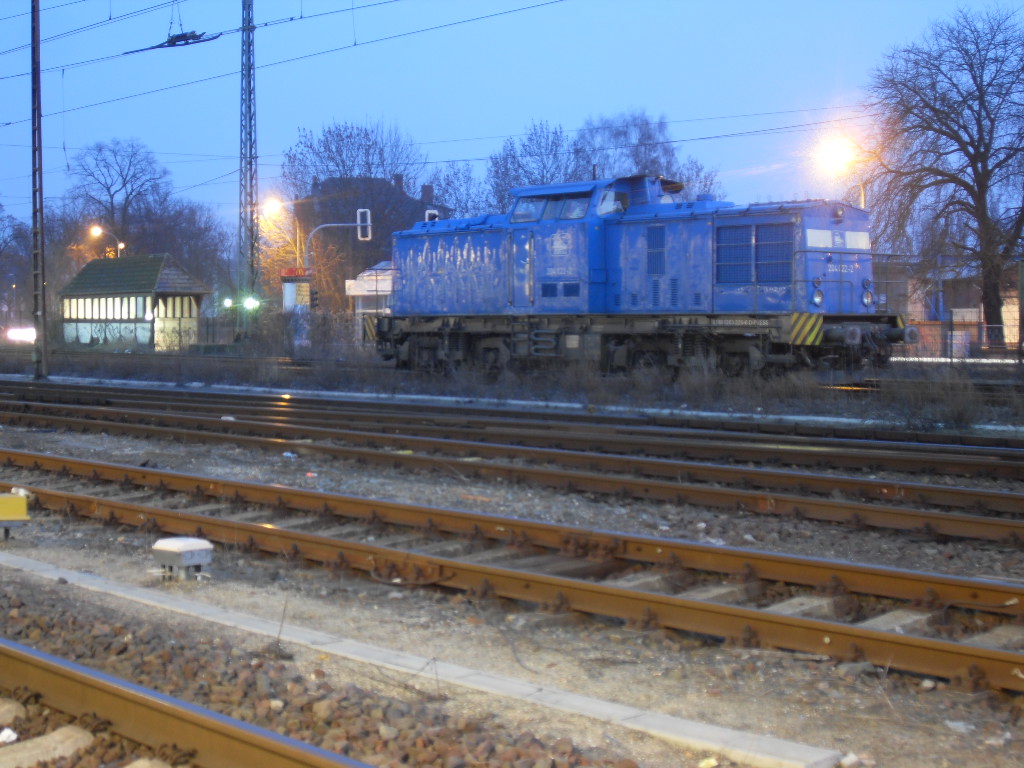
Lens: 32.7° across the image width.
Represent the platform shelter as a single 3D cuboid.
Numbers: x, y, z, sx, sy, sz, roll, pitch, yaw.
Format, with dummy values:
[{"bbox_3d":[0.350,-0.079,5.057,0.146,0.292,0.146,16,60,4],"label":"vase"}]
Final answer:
[{"bbox_3d":[-17.133,-3.671,78.570,3.000,4.200,8.400,-2,3,-43],"label":"platform shelter"}]

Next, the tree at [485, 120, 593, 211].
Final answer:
[{"bbox_3d":[1.701,-9.876,111.700,7.200,14.000,7.200,0,2,0],"label":"tree"}]

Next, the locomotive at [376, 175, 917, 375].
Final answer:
[{"bbox_3d":[1.950,-2.160,36.443,3.100,4.260,14.240,-2,3,-42],"label":"locomotive"}]

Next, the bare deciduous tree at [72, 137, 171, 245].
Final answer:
[{"bbox_3d":[-27.056,-10.085,119.697,7.500,13.800,7.500,0,2,0],"label":"bare deciduous tree"}]

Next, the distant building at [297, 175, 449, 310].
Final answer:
[{"bbox_3d":[-9.612,-8.854,121.747,9.500,11.400,8.500,2,3,42],"label":"distant building"}]

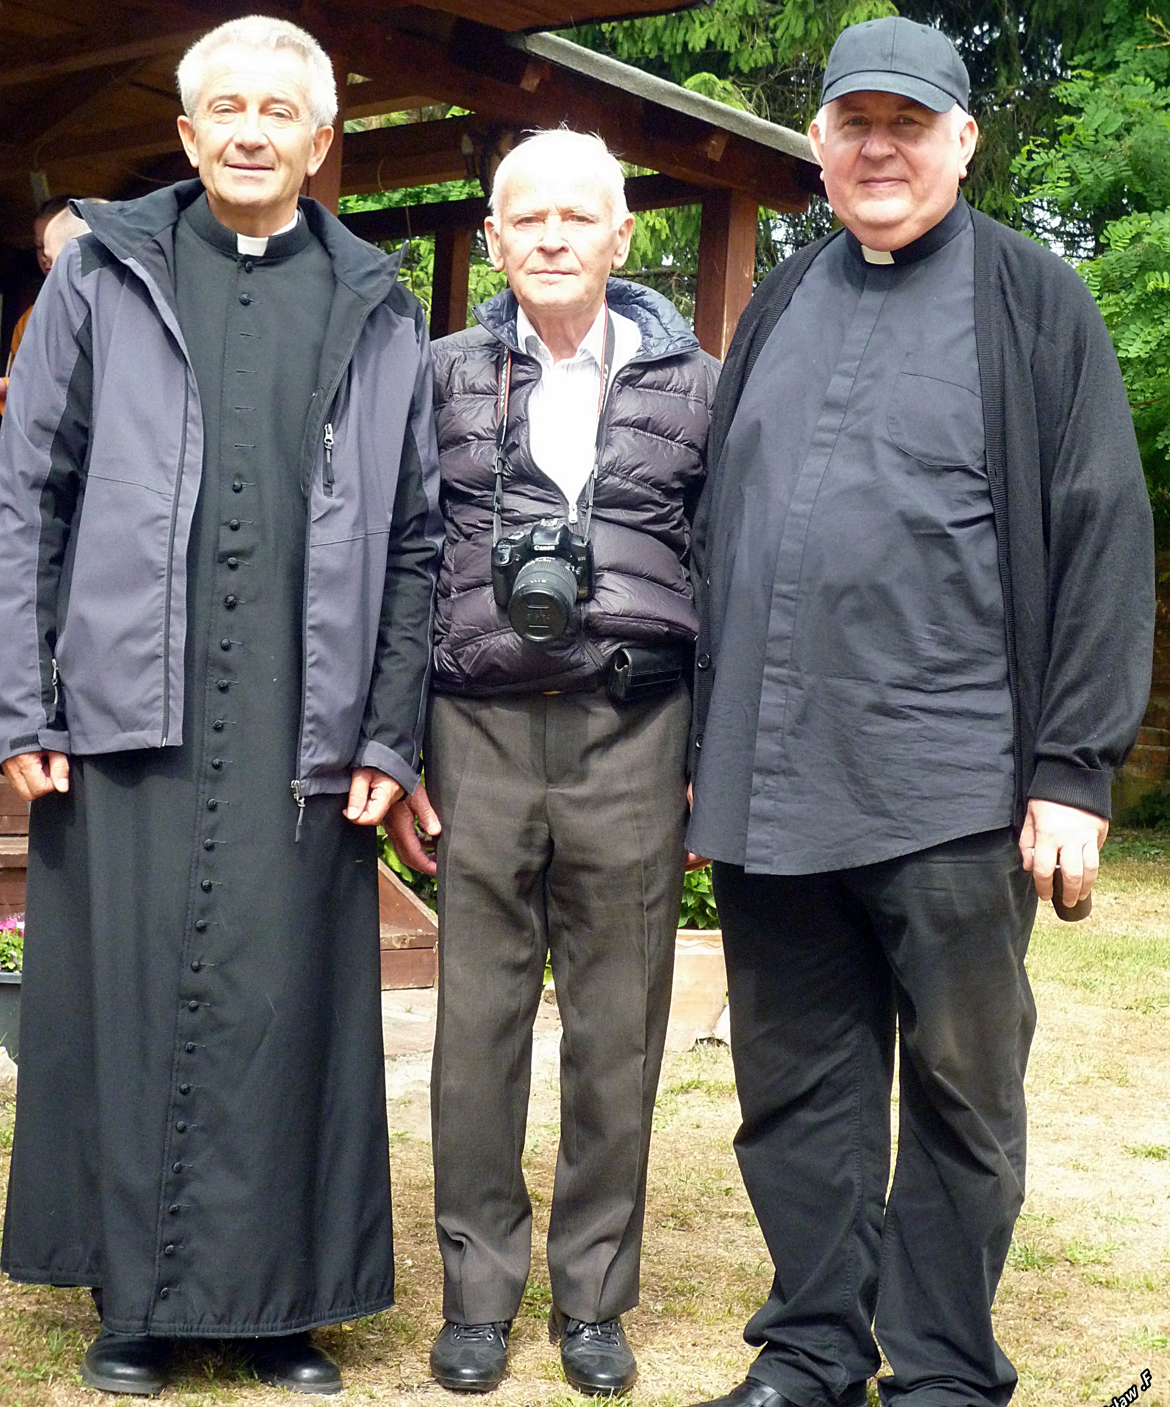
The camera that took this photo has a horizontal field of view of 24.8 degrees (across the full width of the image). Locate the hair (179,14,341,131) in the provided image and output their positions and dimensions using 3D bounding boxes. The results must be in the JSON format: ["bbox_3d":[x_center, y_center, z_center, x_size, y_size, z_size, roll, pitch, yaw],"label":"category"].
[{"bbox_3d":[-0.423,-0.799,3.440,0.200,0.170,0.210,4,2,-4],"label":"hair"}]

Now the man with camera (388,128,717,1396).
[{"bbox_3d":[-0.034,0.062,3.549,0.480,1.670,0.380,3,3,3],"label":"man with camera"}]

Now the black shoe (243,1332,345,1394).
[{"bbox_3d":[-0.426,0.827,3.555,0.110,0.115,0.300,0,4,-33],"label":"black shoe"}]

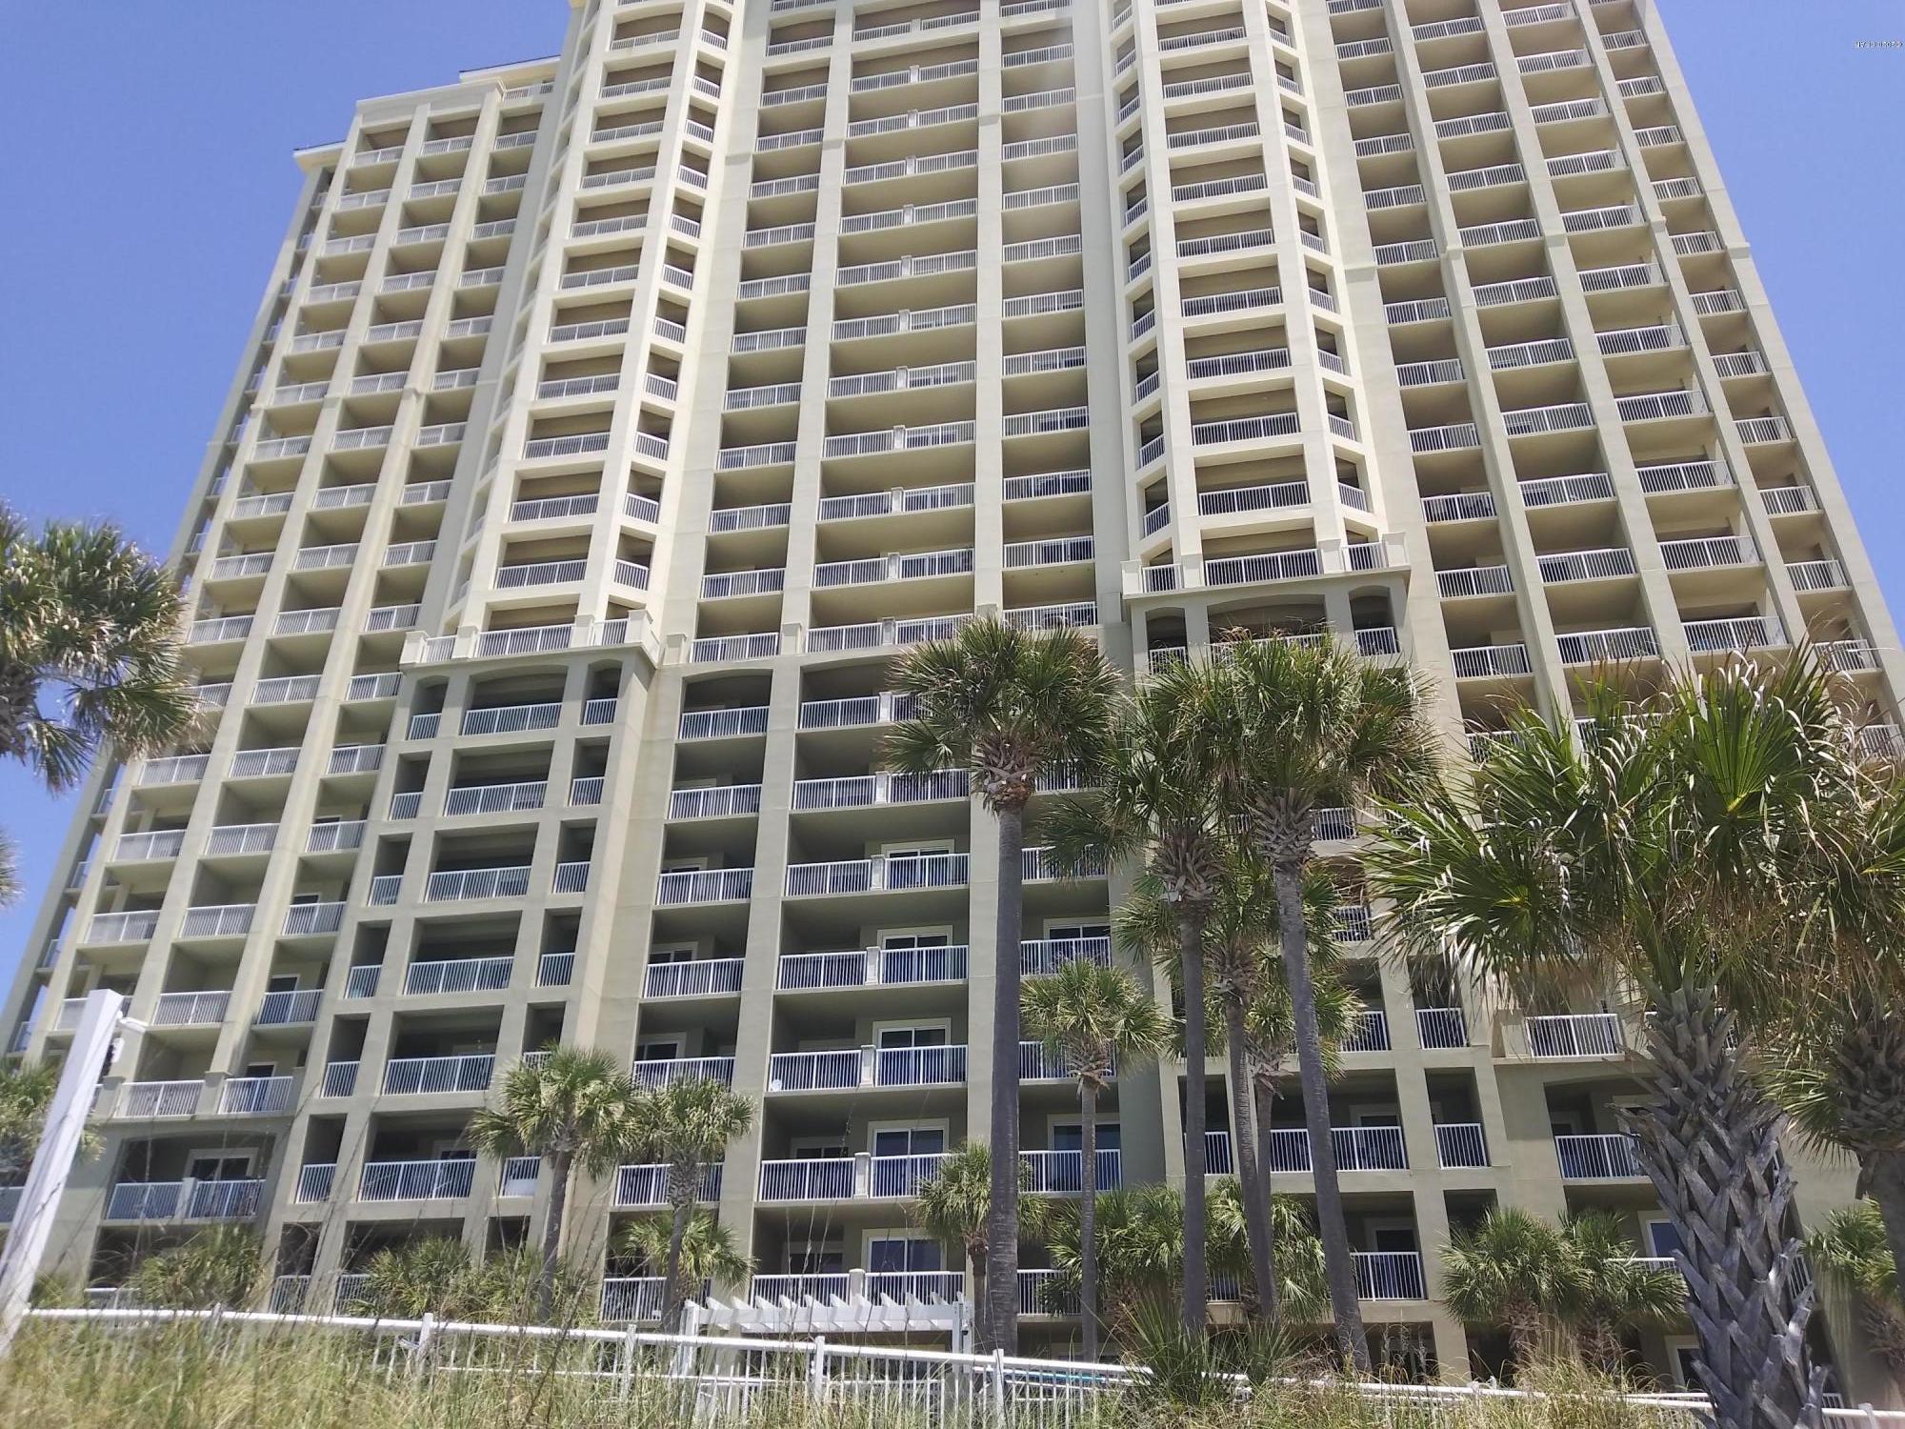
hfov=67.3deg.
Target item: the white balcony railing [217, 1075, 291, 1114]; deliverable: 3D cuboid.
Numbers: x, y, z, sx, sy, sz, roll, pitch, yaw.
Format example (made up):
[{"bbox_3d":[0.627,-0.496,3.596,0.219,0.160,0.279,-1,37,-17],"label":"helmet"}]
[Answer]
[{"bbox_3d":[-21.950,12.018,45.069,2.420,1.112,0.080,-5,-31,10],"label":"white balcony railing"}]

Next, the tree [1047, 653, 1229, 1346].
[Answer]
[{"bbox_3d":[3.749,4.366,22.974,4.072,11.913,4.072,-5,-31,10],"label":"tree"}]

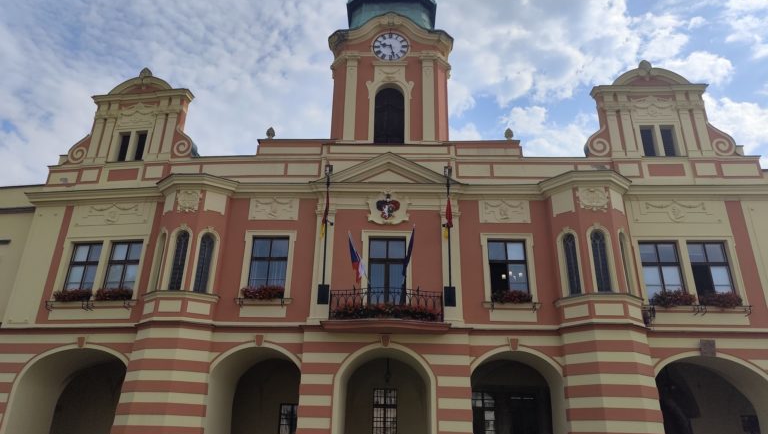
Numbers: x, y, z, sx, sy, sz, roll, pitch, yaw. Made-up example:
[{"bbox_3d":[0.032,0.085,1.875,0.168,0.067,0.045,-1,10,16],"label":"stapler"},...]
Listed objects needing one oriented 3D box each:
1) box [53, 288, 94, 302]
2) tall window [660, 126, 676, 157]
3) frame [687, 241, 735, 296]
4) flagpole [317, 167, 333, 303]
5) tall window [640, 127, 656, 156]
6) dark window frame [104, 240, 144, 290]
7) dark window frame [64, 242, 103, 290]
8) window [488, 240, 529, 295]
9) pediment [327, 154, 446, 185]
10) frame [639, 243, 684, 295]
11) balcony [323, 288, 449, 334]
[{"bbox_3d":[-11.113,2.812,18.229,1.250,0.380,0.360,0,-22,3],"label":"box"},{"bbox_3d":[10.557,-2.808,18.946,0.596,1.373,0.145,0,-22,3],"label":"tall window"},{"bbox_3d":[10.909,1.735,16.956,1.319,1.971,0.150,0,-22,3],"label":"frame"},{"bbox_3d":[-1.930,0.499,17.173,0.369,4.862,0.349,0,-17,2],"label":"flagpole"},{"bbox_3d":[9.875,-2.803,18.956,0.569,1.341,0.150,0,-22,3],"label":"tall window"},{"bbox_3d":[-9.234,1.767,18.036,1.219,2.030,0.150,-2,-22,7],"label":"dark window frame"},{"bbox_3d":[-10.901,1.866,18.538,1.245,2.055,0.145,-2,-22,8],"label":"dark window frame"},{"bbox_3d":[4.315,1.851,17.706,1.317,2.197,0.200,0,-22,3],"label":"window"},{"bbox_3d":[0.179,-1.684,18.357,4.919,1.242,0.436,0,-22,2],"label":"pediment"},{"bbox_3d":[9.319,1.744,17.039,1.332,1.981,0.150,0,-22,3],"label":"frame"},{"bbox_3d":[0.051,2.931,16.054,3.970,1.319,1.212,0,-22,2],"label":"balcony"}]

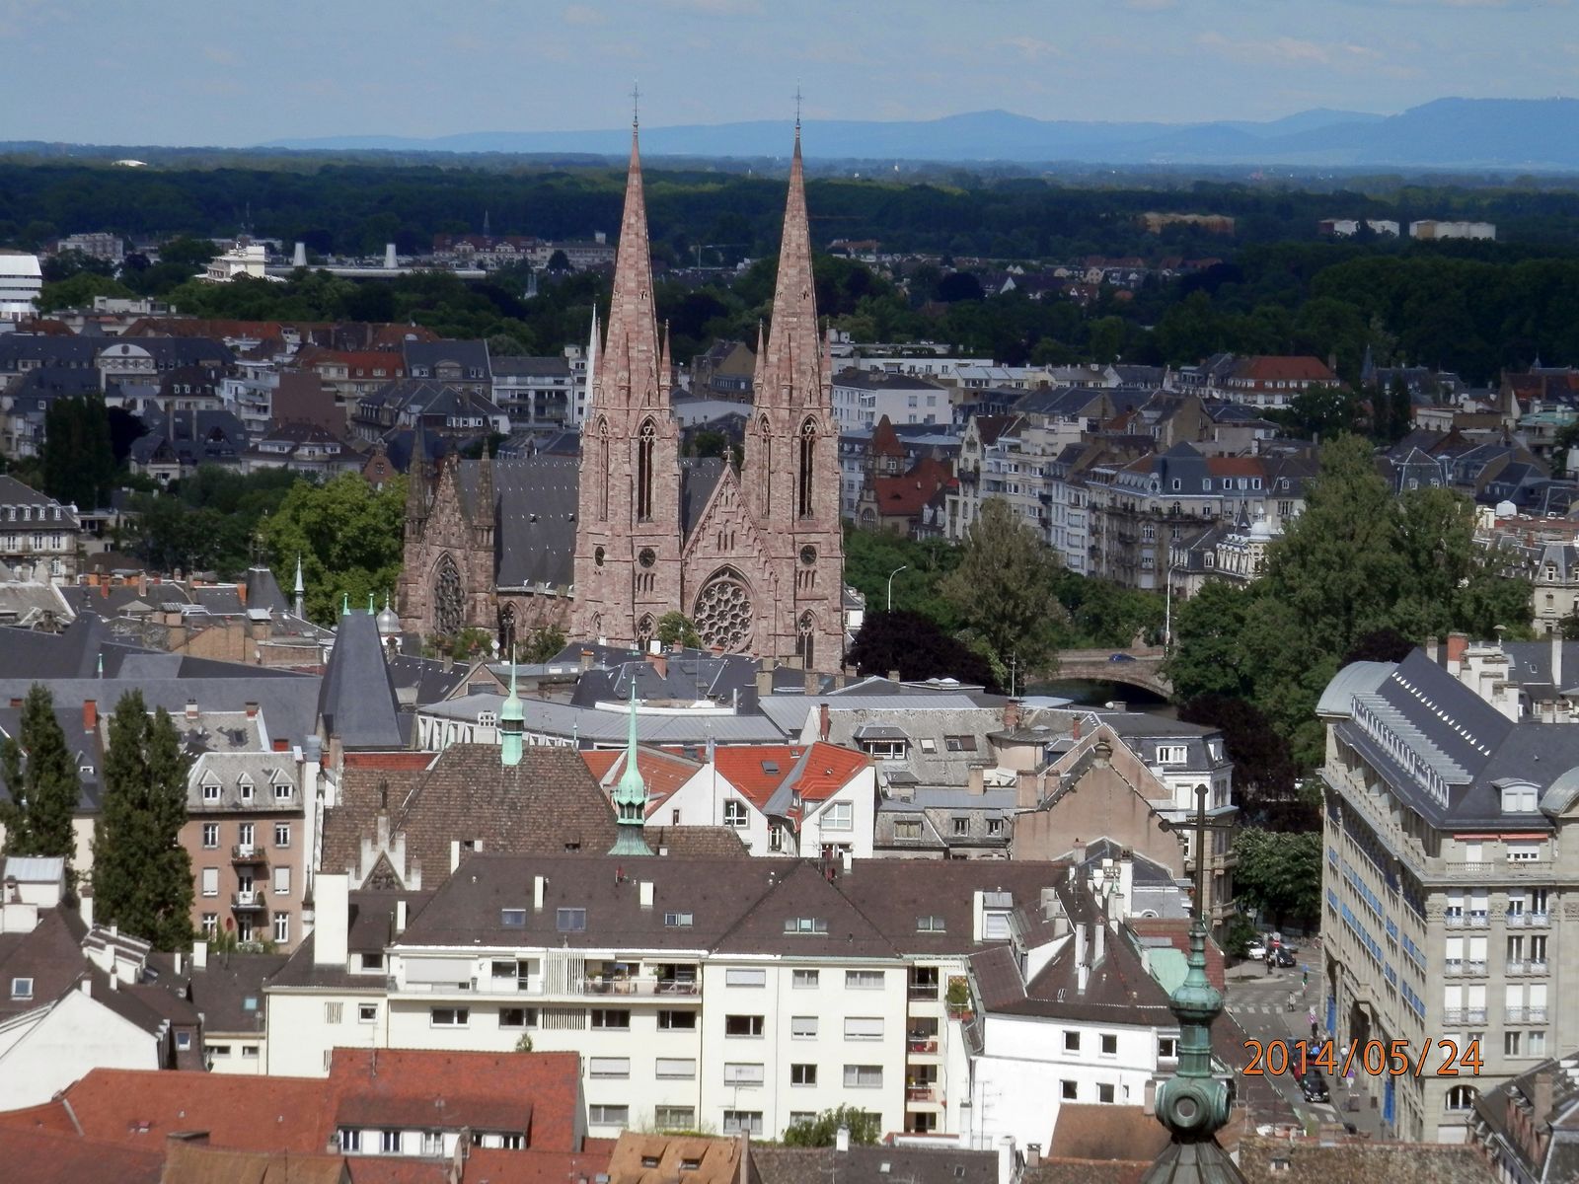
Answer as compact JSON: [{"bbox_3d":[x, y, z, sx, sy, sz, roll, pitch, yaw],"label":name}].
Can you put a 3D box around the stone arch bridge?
[{"bbox_3d":[36.050,11.500,924.990,28.000,6.000,18.000,-1,4,-22],"label":"stone arch bridge"}]

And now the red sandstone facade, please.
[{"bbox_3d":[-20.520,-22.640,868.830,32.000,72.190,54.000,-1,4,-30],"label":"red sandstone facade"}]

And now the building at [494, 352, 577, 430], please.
[{"bbox_3d":[-49.520,-31.530,1344.850,16.800,26.780,13.000,0,4,-8],"label":"building"}]

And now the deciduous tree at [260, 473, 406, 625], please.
[{"bbox_3d":[-57.860,-1.760,893.290,20.000,26.750,19.000,1,4,0],"label":"deciduous tree"}]

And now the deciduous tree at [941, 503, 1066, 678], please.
[{"bbox_3d":[26.640,1.080,880.070,15.500,25.440,15.000,1,4,0],"label":"deciduous tree"}]

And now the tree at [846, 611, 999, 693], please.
[{"bbox_3d":[15.970,8.910,840.150,18.500,13.760,18.000,1,4,0],"label":"tree"}]

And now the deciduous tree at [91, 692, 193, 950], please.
[{"bbox_3d":[-47.690,21.370,516.300,7.600,28.290,7.400,1,4,0],"label":"deciduous tree"}]

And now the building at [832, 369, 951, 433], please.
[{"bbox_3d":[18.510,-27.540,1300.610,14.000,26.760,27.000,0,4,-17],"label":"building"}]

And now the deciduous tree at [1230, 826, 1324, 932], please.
[{"bbox_3d":[43.020,25.410,618.030,8.800,9.610,8.500,1,4,0],"label":"deciduous tree"}]

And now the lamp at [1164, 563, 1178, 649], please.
[{"bbox_3d":[51.080,2.590,937.950,0.350,12.550,2.000,-3,5,-45],"label":"lamp"}]

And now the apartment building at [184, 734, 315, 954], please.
[{"bbox_3d":[-41.780,23.320,533.740,10.000,22.280,11.000,0,4,-10],"label":"apartment building"}]

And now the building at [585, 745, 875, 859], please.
[{"bbox_3d":[-4.820,23.680,513.610,21.500,24.780,13.000,1,4,-5],"label":"building"}]

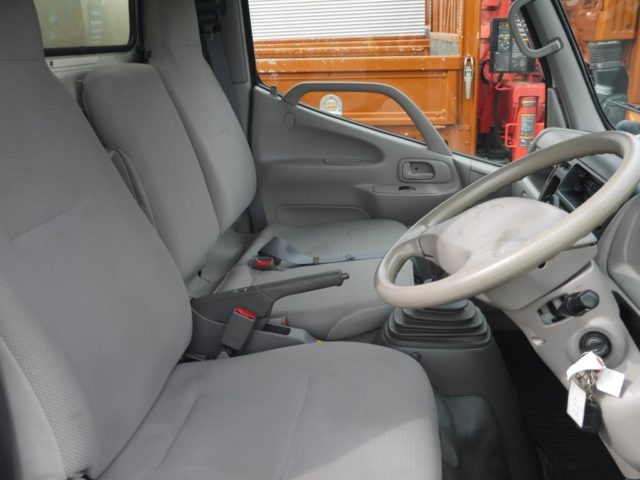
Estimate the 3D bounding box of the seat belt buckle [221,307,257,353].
[{"bbox_3d":[-0.148,0.163,1.280,0.040,0.069,0.024,25,20,2],"label":"seat belt buckle"}]

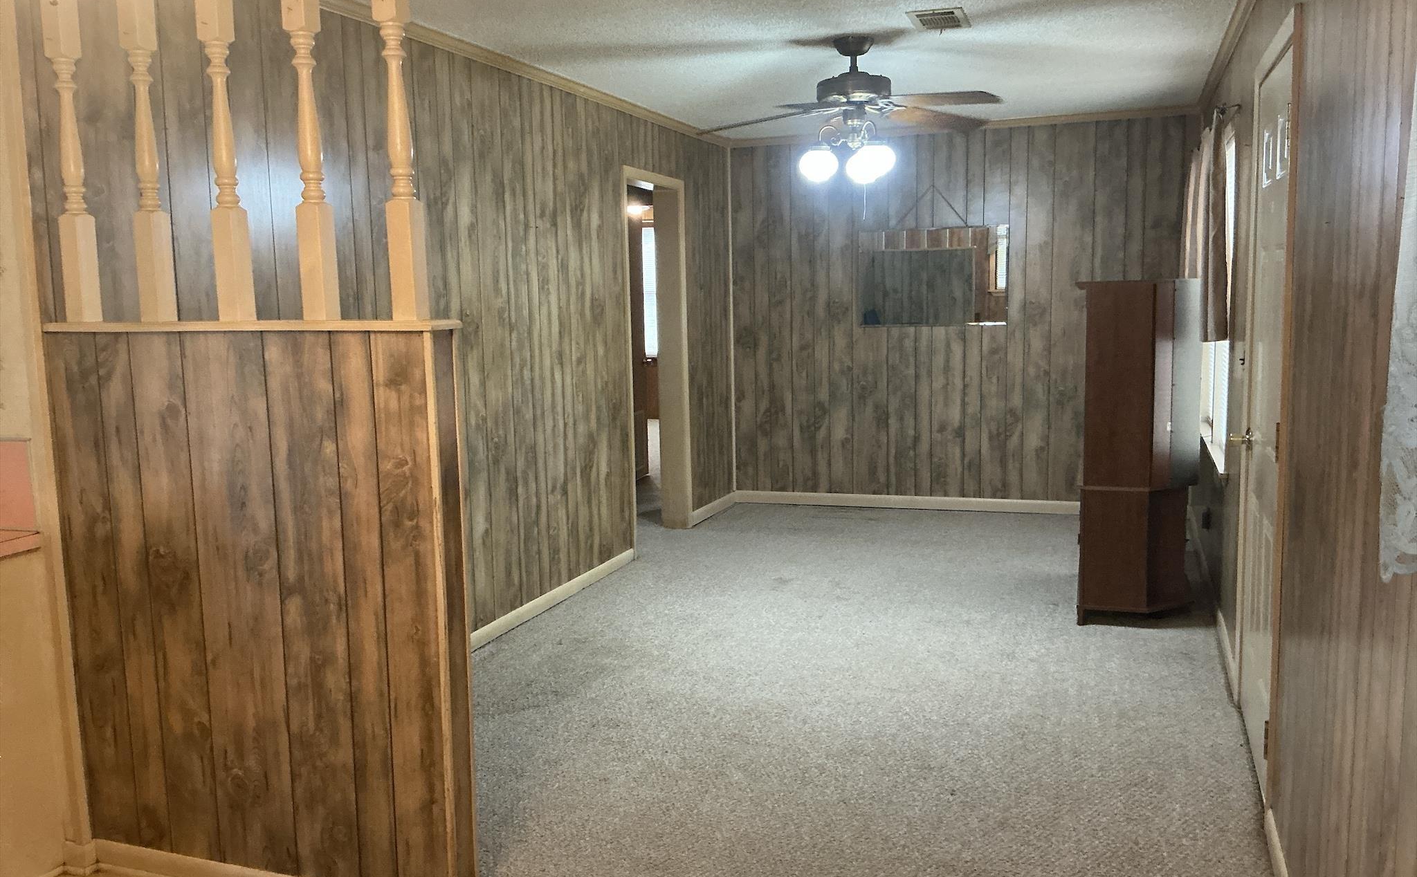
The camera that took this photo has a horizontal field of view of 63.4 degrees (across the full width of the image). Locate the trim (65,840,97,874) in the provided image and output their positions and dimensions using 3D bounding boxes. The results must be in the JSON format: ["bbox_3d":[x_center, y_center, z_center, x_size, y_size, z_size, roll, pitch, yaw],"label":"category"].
[{"bbox_3d":[-1.614,1.071,2.946,0.064,0.084,0.040,1,8,20],"label":"trim"}]

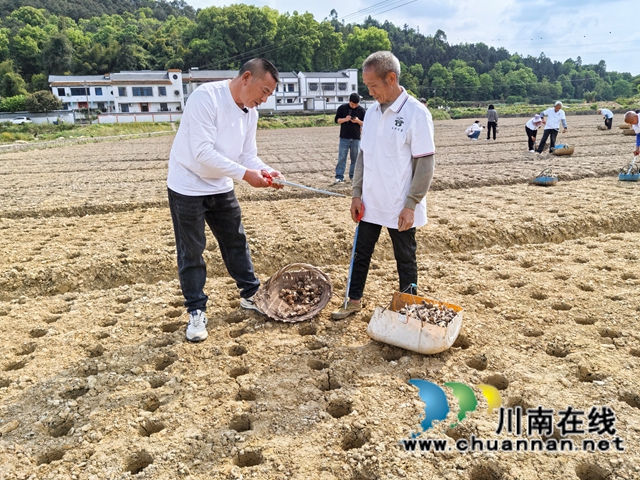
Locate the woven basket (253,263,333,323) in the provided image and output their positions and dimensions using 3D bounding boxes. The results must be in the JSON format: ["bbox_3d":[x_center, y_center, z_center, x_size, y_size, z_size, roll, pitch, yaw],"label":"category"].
[{"bbox_3d":[-0.172,0.340,3.230,0.500,0.280,0.420,0,36,0],"label":"woven basket"}]

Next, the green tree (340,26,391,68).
[{"bbox_3d":[12.109,-47.526,130.000,11.500,14.000,11.000,4,15,17],"label":"green tree"}]

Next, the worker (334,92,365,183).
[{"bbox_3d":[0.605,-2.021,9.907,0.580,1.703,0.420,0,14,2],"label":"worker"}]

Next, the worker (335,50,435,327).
[{"bbox_3d":[0.408,-0.328,3.156,0.480,1.627,0.550,-12,19,-40],"label":"worker"}]

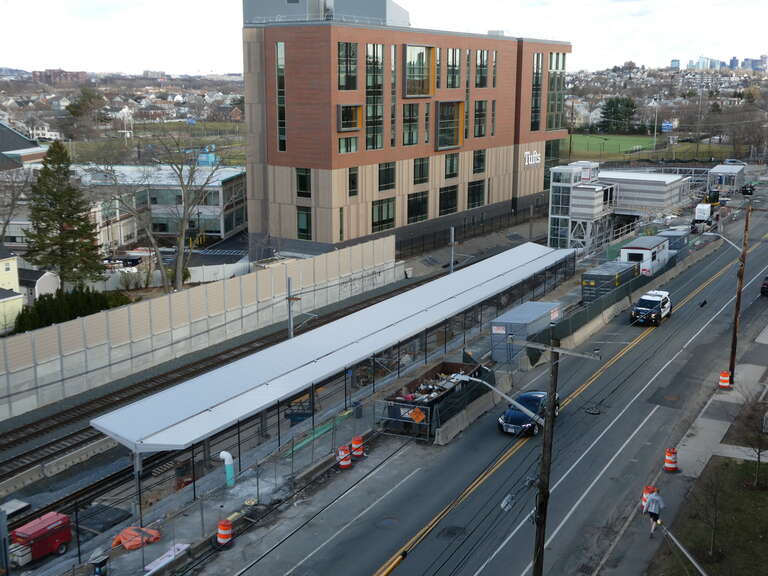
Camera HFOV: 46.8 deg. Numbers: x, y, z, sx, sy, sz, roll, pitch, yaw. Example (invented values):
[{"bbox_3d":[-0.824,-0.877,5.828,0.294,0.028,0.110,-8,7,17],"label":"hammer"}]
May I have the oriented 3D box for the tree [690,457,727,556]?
[{"bbox_3d":[11.805,8.071,32.393,1.400,3.818,1.400,8,15,29],"label":"tree"}]

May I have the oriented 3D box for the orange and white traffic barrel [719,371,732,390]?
[{"bbox_3d":[19.685,5.301,50.996,0.580,1.000,0.580,8,15,29],"label":"orange and white traffic barrel"}]

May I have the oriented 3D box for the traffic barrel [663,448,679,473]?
[{"bbox_3d":[13.018,7.810,40.166,0.580,1.000,0.580,8,15,29],"label":"traffic barrel"}]

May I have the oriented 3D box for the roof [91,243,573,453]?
[{"bbox_3d":[3.310,1.810,71.565,6.618,0.850,62.568,8,15,30],"label":"roof"}]

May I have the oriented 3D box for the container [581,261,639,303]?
[{"bbox_3d":[18.141,-0.287,71.149,2.500,2.650,6.060,8,15,29],"label":"container"}]

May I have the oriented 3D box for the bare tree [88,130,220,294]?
[{"bbox_3d":[-23.032,-7.719,89.126,13.500,16.367,12.500,-3,14,-15],"label":"bare tree"}]

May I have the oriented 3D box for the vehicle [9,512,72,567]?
[{"bbox_3d":[-14.149,10.325,36.635,1.200,1.420,2.200,8,15,30],"label":"vehicle"}]

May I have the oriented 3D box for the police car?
[{"bbox_3d":[20.289,1.493,67.179,2.020,1.820,5.050,9,16,32],"label":"police car"}]

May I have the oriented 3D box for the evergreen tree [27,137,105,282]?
[{"bbox_3d":[-30.457,-6.560,82.558,7.700,14.159,7.700,9,16,32],"label":"evergreen tree"}]

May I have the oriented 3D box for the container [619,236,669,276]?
[{"bbox_3d":[22.488,-2.391,76.515,2.500,2.800,6.100,8,15,29],"label":"container"}]

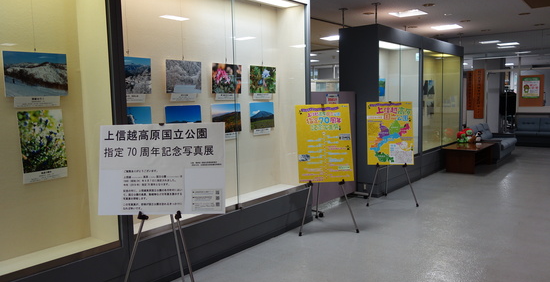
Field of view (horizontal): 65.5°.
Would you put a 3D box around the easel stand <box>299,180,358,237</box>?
[{"bbox_3d":[0.527,0.257,4.698,0.626,1.380,0.657,-2,6,-5],"label":"easel stand"}]

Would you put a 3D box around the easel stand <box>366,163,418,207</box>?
[{"bbox_3d":[1.532,0.130,5.752,0.652,1.380,0.627,-1,6,4],"label":"easel stand"}]

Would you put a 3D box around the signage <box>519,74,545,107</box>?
[{"bbox_3d":[7.071,-1.383,11.796,0.601,0.876,0.030,4,7,39],"label":"signage"}]

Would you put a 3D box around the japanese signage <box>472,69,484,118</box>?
[{"bbox_3d":[6.041,-1.382,12.632,0.275,1.459,0.030,4,7,39],"label":"japanese signage"}]

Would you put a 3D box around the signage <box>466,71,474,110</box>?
[{"bbox_3d":[5.847,-1.494,12.776,0.202,1.157,0.030,4,7,39],"label":"signage"}]

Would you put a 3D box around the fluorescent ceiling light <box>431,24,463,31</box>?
[{"bbox_3d":[3.158,-2.128,7.868,0.464,0.090,0.460,4,7,39],"label":"fluorescent ceiling light"}]

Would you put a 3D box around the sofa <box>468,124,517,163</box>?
[{"bbox_3d":[4.671,0.030,9.241,0.750,0.750,1.550,4,7,39],"label":"sofa"}]

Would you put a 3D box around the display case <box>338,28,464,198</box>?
[{"bbox_3d":[2.417,-0.564,7.522,0.583,2.368,3.990,4,7,39],"label":"display case"}]

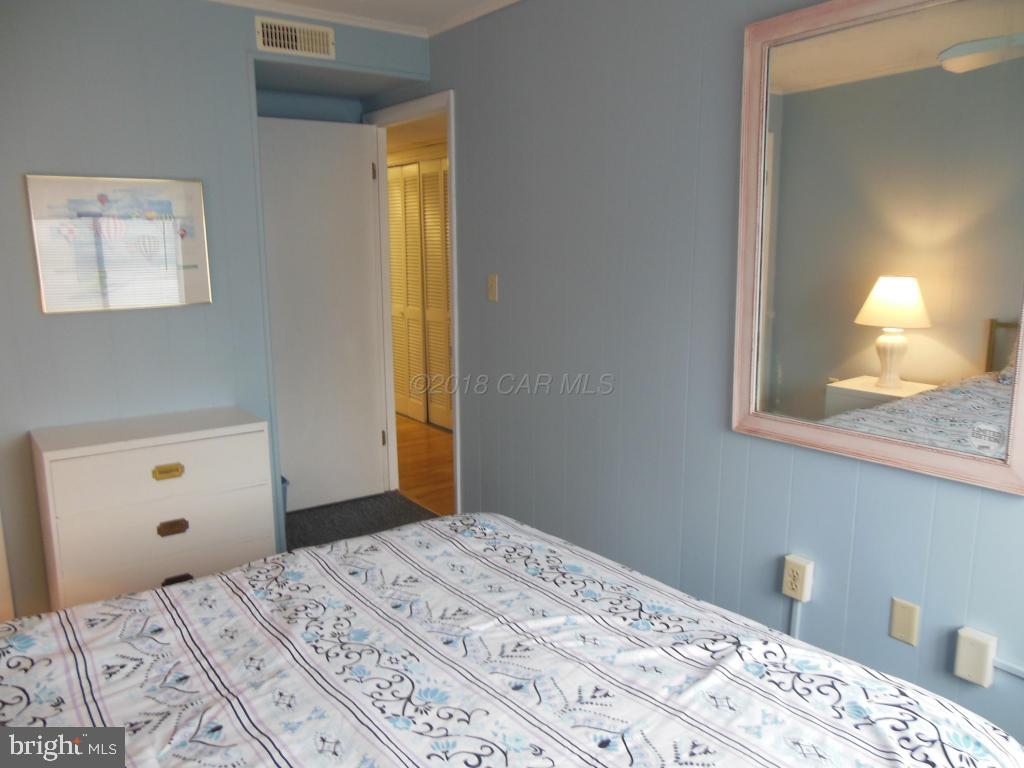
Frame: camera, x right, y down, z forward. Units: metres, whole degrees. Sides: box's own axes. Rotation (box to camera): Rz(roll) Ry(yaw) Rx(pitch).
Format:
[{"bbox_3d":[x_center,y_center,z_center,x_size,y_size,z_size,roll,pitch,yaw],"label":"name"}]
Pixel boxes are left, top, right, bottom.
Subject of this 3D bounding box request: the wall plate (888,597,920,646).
[{"bbox_3d":[1.035,0.630,1.957,0.008,0.115,0.071,-8,13,-36],"label":"wall plate"}]

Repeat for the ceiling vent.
[{"bbox_3d":[-0.900,-1.448,3.101,0.337,0.128,0.016,-8,13,-36],"label":"ceiling vent"}]

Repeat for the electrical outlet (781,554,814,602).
[{"bbox_3d":[0.843,0.575,2.183,0.038,0.117,0.073,-8,13,-36],"label":"electrical outlet"}]

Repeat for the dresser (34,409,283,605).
[{"bbox_3d":[-1.360,0.534,2.878,0.748,0.765,0.389,-8,13,-36],"label":"dresser"}]

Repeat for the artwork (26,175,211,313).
[{"bbox_3d":[-1.475,-0.535,2.828,0.590,0.489,0.024,-8,13,-36],"label":"artwork"}]

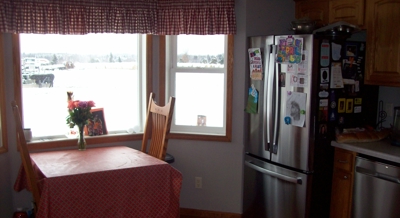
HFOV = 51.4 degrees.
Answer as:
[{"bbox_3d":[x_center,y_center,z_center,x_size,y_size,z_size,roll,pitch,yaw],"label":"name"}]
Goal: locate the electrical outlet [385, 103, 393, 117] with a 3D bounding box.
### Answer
[{"bbox_3d":[1.659,0.010,3.650,0.010,0.115,0.070,-4,9,-32],"label":"electrical outlet"}]

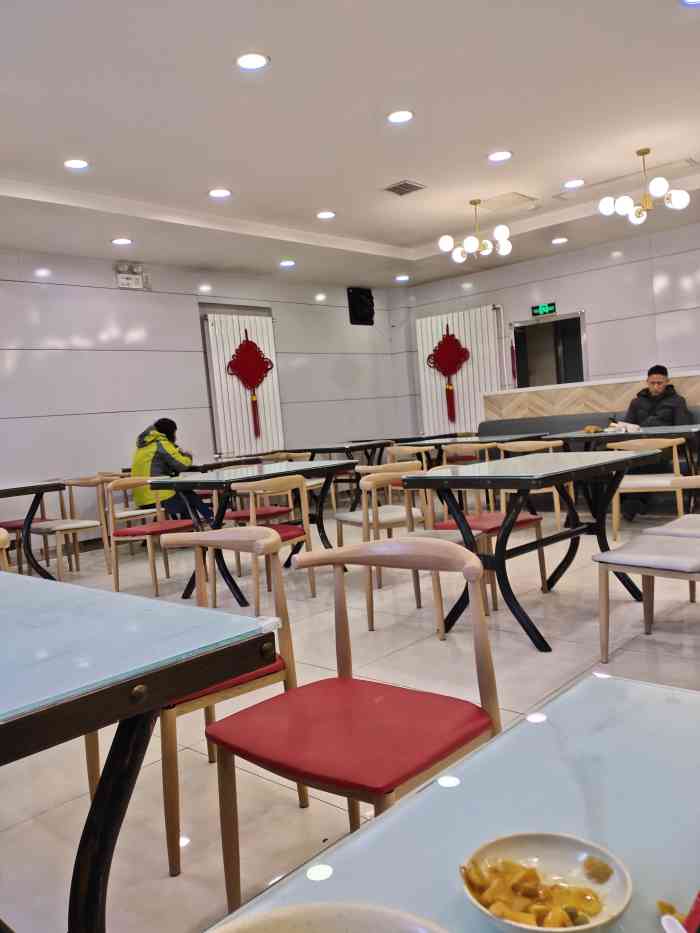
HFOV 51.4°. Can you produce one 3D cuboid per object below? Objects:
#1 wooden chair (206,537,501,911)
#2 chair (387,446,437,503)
[{"bbox_3d":[0.035,0.594,1.588,0.500,0.760,0.490,-1,5,42],"label":"wooden chair"},{"bbox_3d":[0.644,0.182,6.761,0.500,0.760,0.490,-1,5,41],"label":"chair"}]

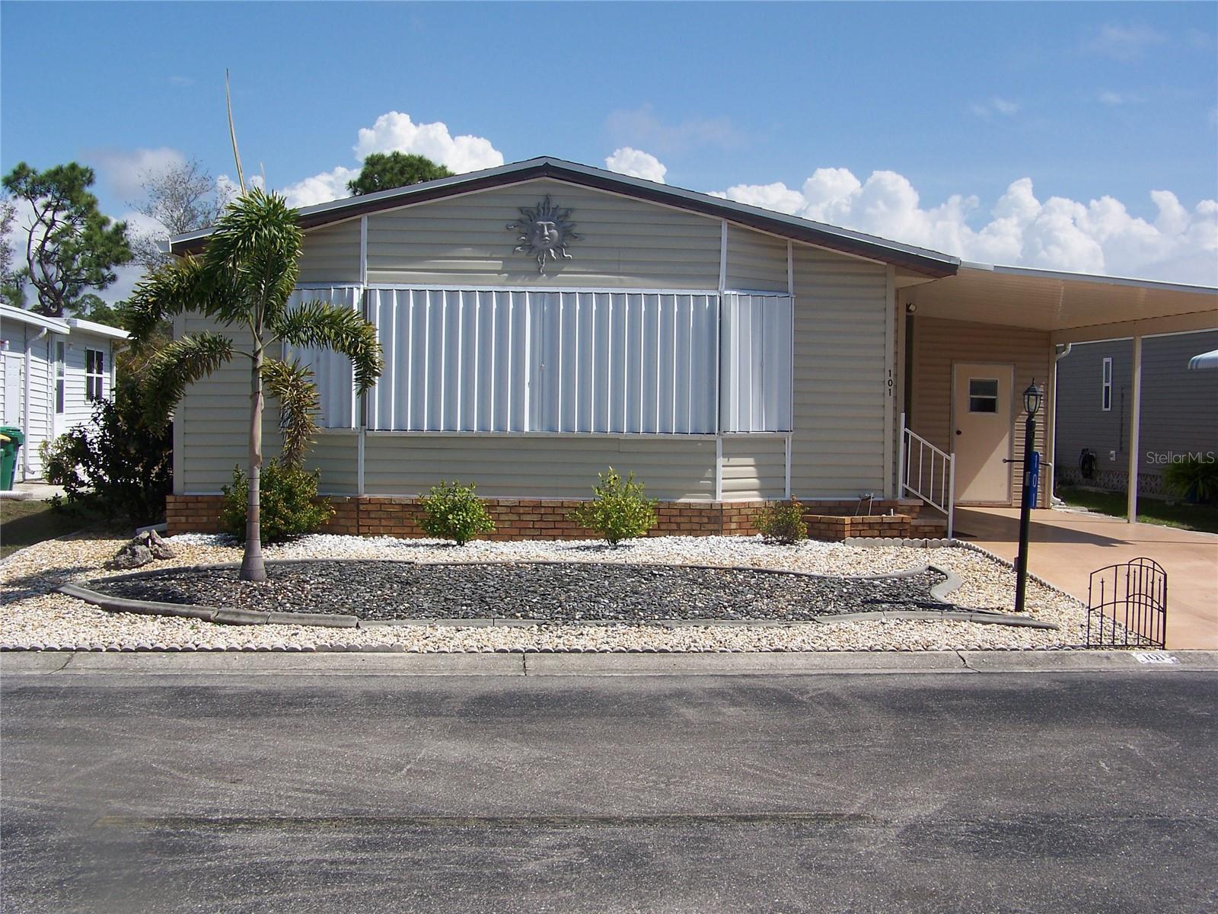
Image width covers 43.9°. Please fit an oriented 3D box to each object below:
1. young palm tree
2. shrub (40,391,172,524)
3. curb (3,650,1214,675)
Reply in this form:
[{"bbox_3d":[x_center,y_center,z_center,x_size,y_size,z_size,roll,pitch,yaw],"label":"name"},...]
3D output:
[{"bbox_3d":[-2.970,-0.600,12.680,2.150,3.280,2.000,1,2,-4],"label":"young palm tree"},{"bbox_3d":[-5.740,0.010,17.300,1.600,1.500,1.500,1,2,-4],"label":"shrub"},{"bbox_3d":[0.120,1.325,9.720,8.000,0.120,0.500,1,2,-4],"label":"curb"}]

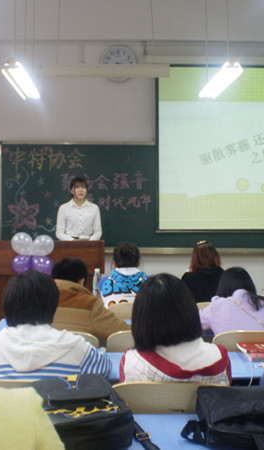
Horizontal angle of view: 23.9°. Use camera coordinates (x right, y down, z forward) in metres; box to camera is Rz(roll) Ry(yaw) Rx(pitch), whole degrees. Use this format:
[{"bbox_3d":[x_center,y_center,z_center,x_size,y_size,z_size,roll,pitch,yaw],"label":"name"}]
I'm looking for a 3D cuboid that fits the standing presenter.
[{"bbox_3d":[-0.517,0.347,6.150,0.470,1.620,0.300,0,2,-3],"label":"standing presenter"}]

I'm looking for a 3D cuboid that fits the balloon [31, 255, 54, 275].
[{"bbox_3d":[-0.759,0.349,5.350,0.190,0.190,0.190,0,2,-3],"label":"balloon"}]

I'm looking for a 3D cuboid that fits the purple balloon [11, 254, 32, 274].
[{"bbox_3d":[-0.941,0.349,5.350,0.185,0.190,0.185,0,2,-3],"label":"purple balloon"}]

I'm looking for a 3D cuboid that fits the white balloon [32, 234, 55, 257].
[{"bbox_3d":[-0.744,0.174,5.260,0.185,0.185,0.185,0,1,-3],"label":"white balloon"}]

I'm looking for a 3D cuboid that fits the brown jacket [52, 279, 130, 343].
[{"bbox_3d":[-0.280,0.577,3.580,0.540,0.600,0.450,0,1,3],"label":"brown jacket"}]

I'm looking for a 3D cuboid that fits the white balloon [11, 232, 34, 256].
[{"bbox_3d":[-0.924,0.163,5.260,0.185,0.195,0.185,0,1,-3],"label":"white balloon"}]

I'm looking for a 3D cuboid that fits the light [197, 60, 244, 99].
[{"bbox_3d":[0.684,-1.113,4.850,0.170,0.090,1.260,0,2,-3],"label":"light"}]

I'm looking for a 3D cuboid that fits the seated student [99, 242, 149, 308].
[{"bbox_3d":[-0.055,0.724,4.680,0.450,1.200,0.700,0,1,-3],"label":"seated student"}]

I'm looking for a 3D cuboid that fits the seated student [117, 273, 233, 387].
[{"bbox_3d":[0.159,0.775,2.450,0.440,1.200,0.660,0,2,-3],"label":"seated student"}]

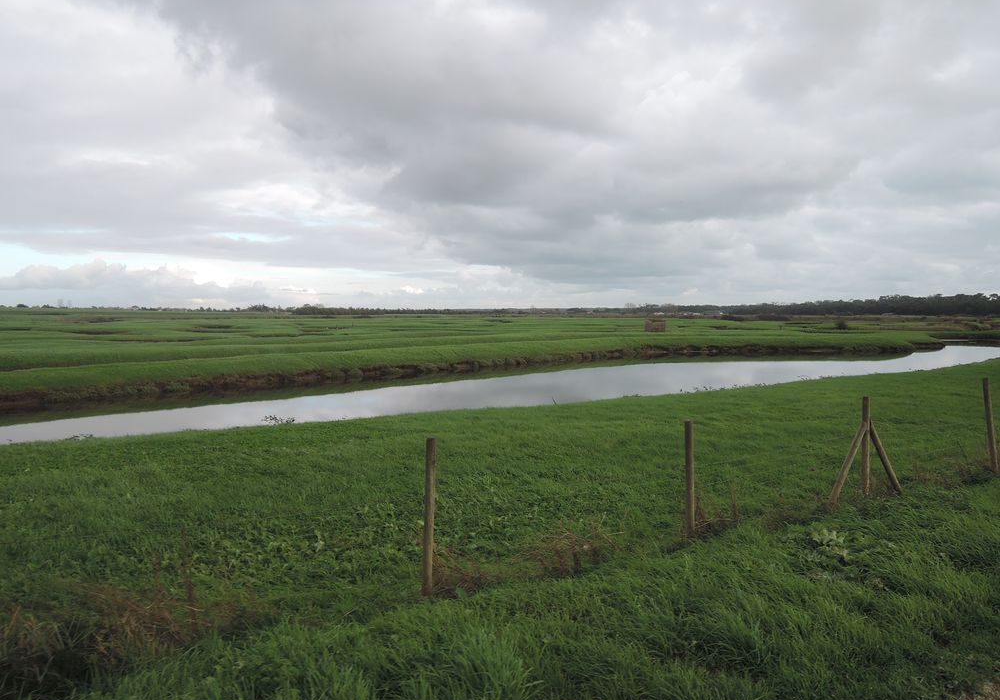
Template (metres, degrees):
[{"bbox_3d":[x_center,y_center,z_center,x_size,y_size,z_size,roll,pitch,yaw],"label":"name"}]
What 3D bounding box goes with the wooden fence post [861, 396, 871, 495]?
[{"bbox_3d":[4.284,1.122,8.100,0.076,1.160,0.076,-2,3,0],"label":"wooden fence post"}]

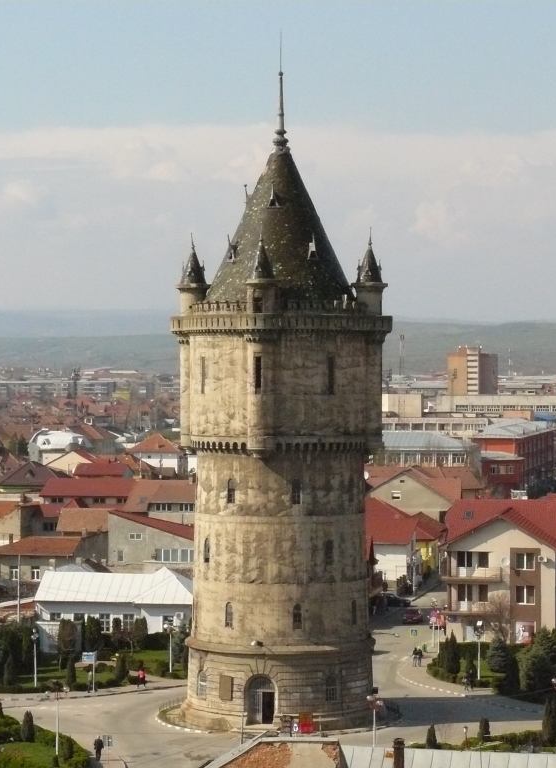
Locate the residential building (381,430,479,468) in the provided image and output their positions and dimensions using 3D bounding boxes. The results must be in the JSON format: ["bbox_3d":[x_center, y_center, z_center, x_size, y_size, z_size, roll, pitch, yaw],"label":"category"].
[{"bbox_3d":[29.423,15.911,479.871,25.000,11.000,14.000,0,1,11],"label":"residential building"}]

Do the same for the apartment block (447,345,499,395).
[{"bbox_3d":[89.343,-0.516,1030.051,17.500,32.500,17.500,1,1,40],"label":"apartment block"}]

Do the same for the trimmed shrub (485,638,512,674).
[{"bbox_3d":[18.715,22.977,191.254,2.000,3.050,2.000,0,1,0],"label":"trimmed shrub"}]

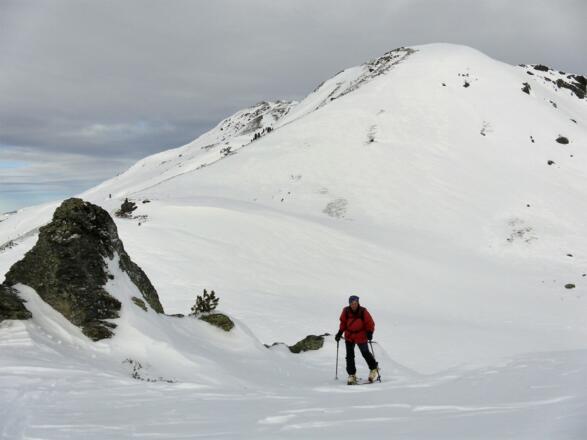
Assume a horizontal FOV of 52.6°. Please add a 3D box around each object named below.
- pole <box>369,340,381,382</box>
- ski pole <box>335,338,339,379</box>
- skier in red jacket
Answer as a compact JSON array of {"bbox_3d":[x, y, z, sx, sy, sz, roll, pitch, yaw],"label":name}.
[{"bbox_3d":[1.619,2.792,11.725,0.070,0.919,0.070,-13,9,6],"label":"pole"},{"bbox_3d":[0.871,2.739,11.725,0.060,0.897,0.060,2,10,6],"label":"ski pole"},{"bbox_3d":[1.242,2.368,11.700,0.840,1.740,0.600,0,0,11],"label":"skier in red jacket"}]

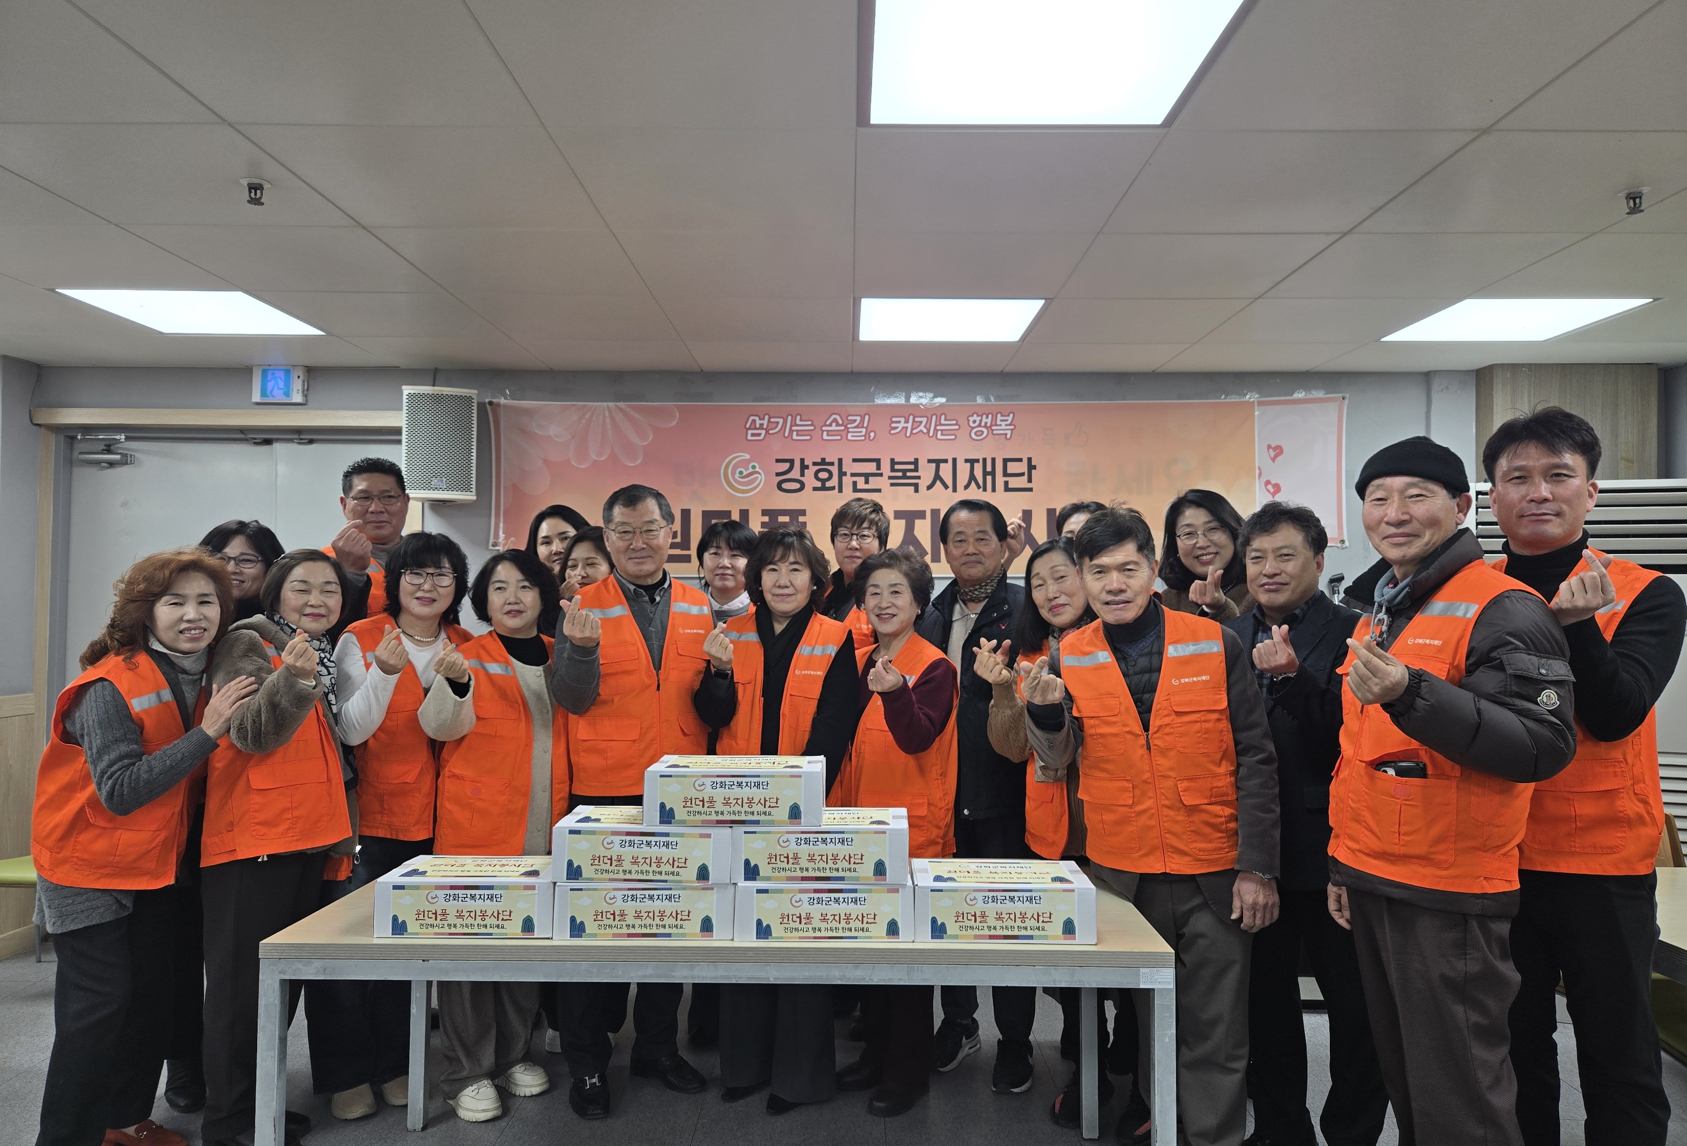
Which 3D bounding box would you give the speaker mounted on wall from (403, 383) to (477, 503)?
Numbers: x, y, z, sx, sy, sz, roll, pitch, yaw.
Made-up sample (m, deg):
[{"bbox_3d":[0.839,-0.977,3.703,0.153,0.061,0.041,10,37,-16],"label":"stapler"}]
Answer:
[{"bbox_3d":[-1.490,-0.479,4.175,0.260,0.400,0.250,1,-1,-18],"label":"speaker mounted on wall"}]

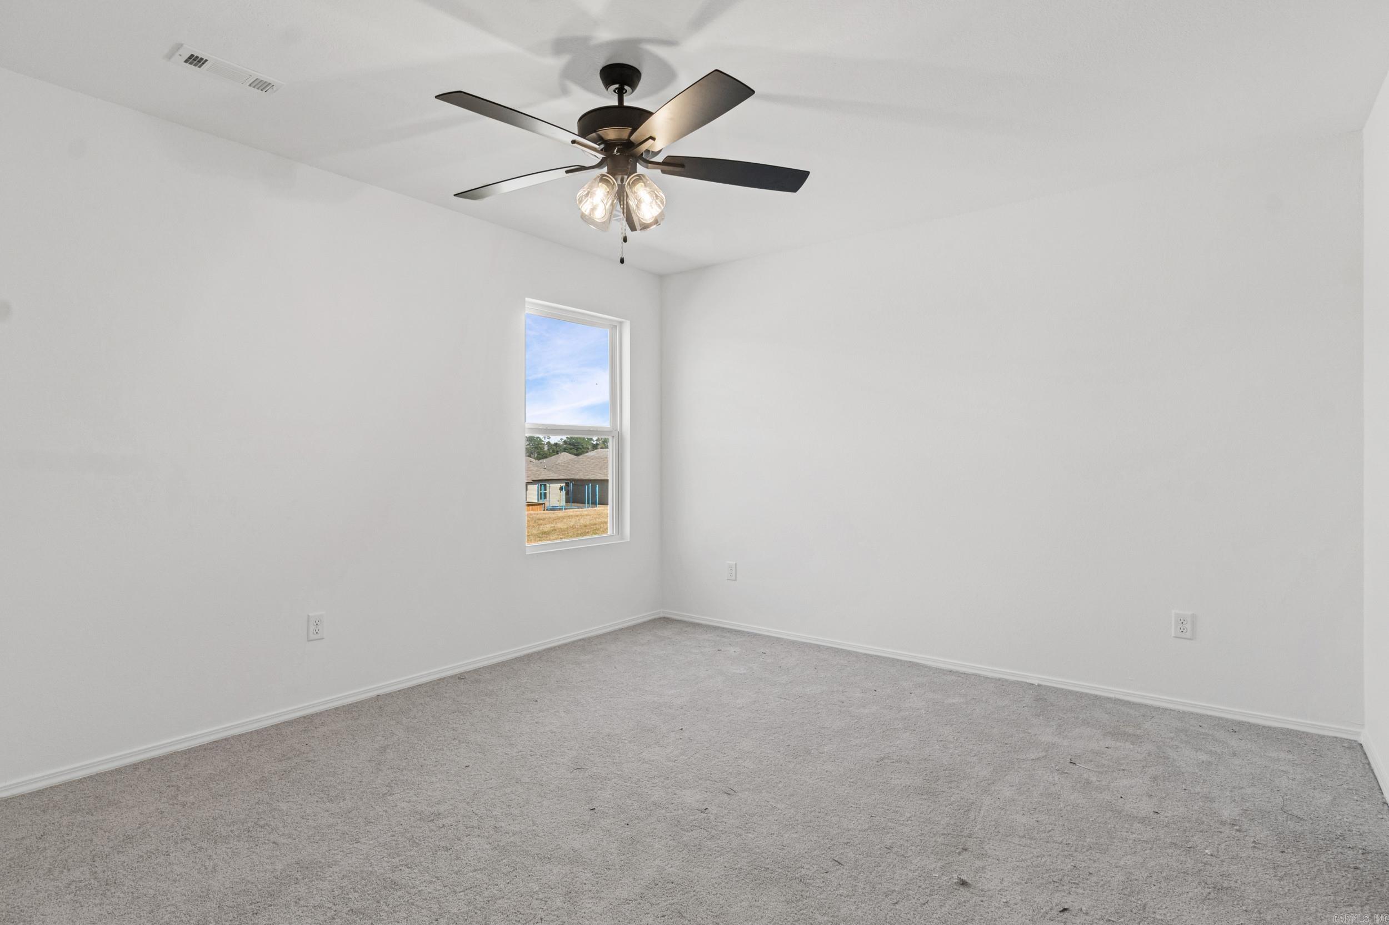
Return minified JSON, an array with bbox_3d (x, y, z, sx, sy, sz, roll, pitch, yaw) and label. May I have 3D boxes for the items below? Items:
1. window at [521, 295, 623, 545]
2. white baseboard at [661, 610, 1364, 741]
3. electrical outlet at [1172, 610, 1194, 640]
[{"bbox_3d":[-0.777,-0.211,4.418,0.080,1.490,0.875,0,0,38],"label":"window"},{"bbox_3d":[1.202,1.079,3.859,3.642,0.057,0.015,0,0,38],"label":"white baseboard"},{"bbox_3d":[2.184,0.730,3.102,0.077,0.120,0.010,0,0,38],"label":"electrical outlet"}]

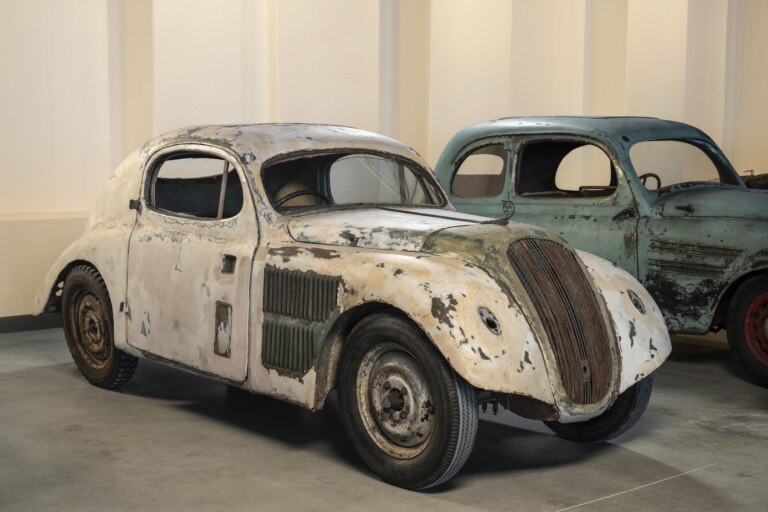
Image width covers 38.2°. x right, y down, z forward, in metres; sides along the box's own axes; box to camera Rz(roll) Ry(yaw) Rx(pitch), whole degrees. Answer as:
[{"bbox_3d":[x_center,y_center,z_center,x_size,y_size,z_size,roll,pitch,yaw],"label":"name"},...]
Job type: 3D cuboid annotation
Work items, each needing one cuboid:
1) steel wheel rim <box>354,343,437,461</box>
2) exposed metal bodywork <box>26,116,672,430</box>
[{"bbox_3d":[0.082,0.552,4.250,0.115,0.443,0.443,-4,7,-42],"label":"steel wheel rim"},{"bbox_3d":[-0.487,-0.069,5.650,1.450,1.205,3.880,-4,7,-42],"label":"exposed metal bodywork"}]

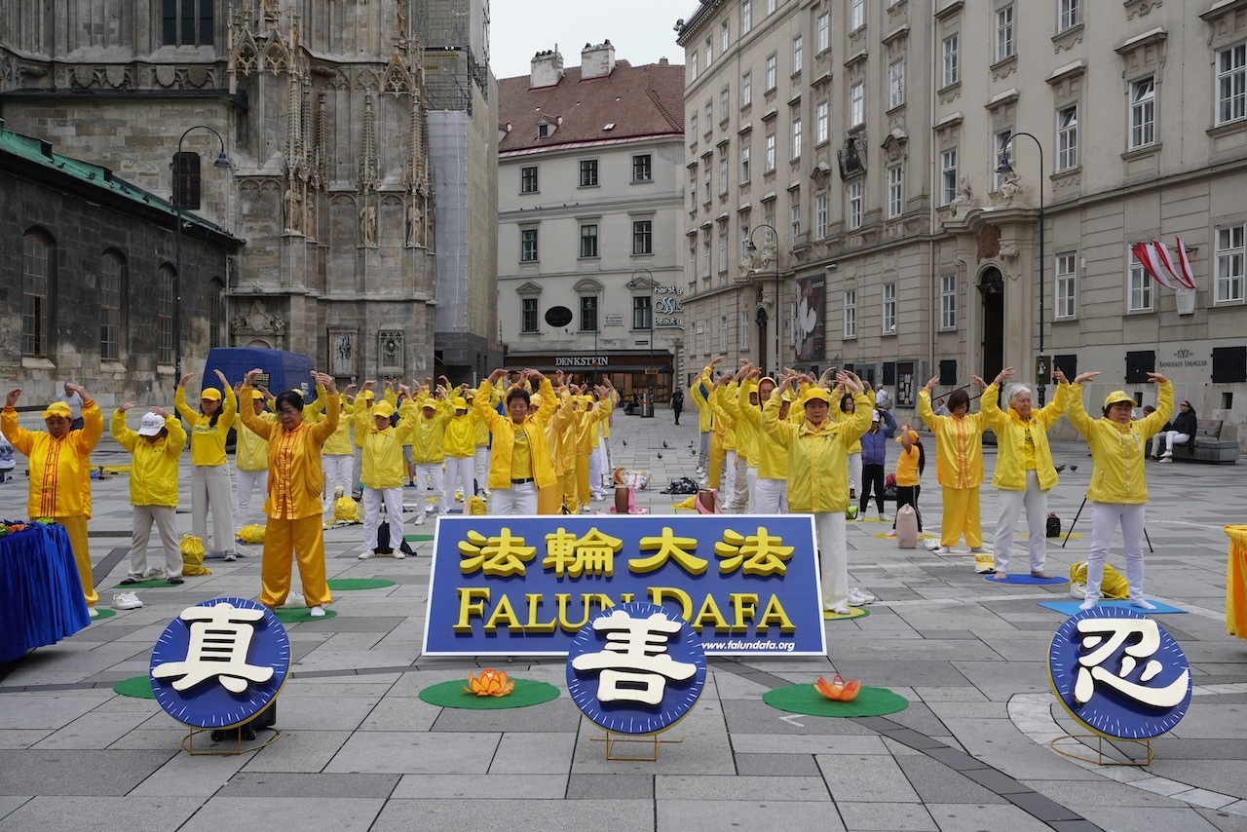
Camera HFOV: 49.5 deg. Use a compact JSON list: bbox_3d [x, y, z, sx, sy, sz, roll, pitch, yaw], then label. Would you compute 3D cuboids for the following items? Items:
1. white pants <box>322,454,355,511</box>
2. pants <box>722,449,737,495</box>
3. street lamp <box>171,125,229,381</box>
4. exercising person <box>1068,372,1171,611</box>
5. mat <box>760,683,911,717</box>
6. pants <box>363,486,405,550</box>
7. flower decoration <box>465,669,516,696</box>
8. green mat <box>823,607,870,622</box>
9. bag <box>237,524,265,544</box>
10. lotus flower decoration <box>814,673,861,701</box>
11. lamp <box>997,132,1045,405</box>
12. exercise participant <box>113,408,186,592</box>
[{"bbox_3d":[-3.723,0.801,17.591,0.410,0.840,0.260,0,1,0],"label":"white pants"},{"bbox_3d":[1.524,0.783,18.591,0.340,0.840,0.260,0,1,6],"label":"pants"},{"bbox_3d":[-11.235,-3.428,35.918,1.550,8.600,0.420,0,1,-13],"label":"street lamp"},{"bbox_3d":[3.666,0.534,9.980,0.780,1.730,0.420,0,1,0],"label":"exercising person"},{"bbox_3d":[1.092,1.458,6.950,0.752,0.010,0.740,0,1,0],"label":"mat"},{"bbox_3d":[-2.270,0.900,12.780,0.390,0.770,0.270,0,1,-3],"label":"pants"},{"bbox_3d":[-0.710,1.401,7.161,0.270,0.120,0.260,0,1,0],"label":"flower decoration"},{"bbox_3d":[1.395,1.396,9.650,0.720,0.010,0.720,0,1,0],"label":"green mat"},{"bbox_3d":[-3.868,1.205,14.100,0.360,0.190,0.280,0,1,0],"label":"bag"},{"bbox_3d":[1.107,1.397,6.980,0.245,0.110,0.245,0,1,0],"label":"lotus flower decoration"},{"bbox_3d":[9.997,-3.171,33.900,1.300,8.040,0.420,0,1,-12],"label":"lamp"},{"bbox_3d":[-3.926,0.627,11.186,0.580,1.490,0.430,0,1,-5],"label":"exercise participant"}]

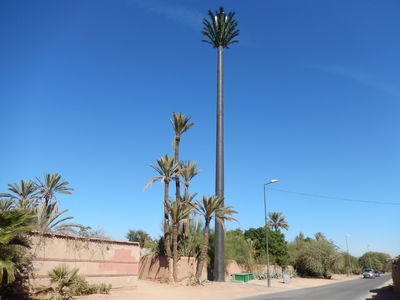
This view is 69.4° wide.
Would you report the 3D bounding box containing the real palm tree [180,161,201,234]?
[{"bbox_3d":[-1.338,6.410,28.050,2.600,11.340,2.600,3,-21,-2],"label":"real palm tree"}]

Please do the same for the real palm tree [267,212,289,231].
[{"bbox_3d":[16.113,18.893,59.156,4.600,11.950,4.600,-3,-22,14],"label":"real palm tree"}]

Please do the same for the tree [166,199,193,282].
[{"bbox_3d":[-1.748,7.350,23.980,2.600,6.610,2.600,3,-21,-3],"label":"tree"}]

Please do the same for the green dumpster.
[{"bbox_3d":[4.027,11.866,26.936,1.200,0.760,1.850,-11,-25,31],"label":"green dumpster"}]

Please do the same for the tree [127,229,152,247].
[{"bbox_3d":[-10.344,16.527,48.239,4.600,6.530,4.600,6,-22,-10],"label":"tree"}]

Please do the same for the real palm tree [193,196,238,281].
[{"bbox_3d":[1.294,7.881,26.433,4.400,7.620,4.400,1,-21,3],"label":"real palm tree"}]

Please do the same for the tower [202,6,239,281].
[{"bbox_3d":[2.120,-3.367,31.084,4.700,32.000,4.700,1,-21,4],"label":"tower"}]

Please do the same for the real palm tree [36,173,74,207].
[{"bbox_3d":[-14.654,6.814,27.808,4.000,9.460,4.000,13,-24,-25],"label":"real palm tree"}]

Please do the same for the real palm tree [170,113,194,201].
[{"bbox_3d":[-2.164,3.767,29.012,2.700,16.910,2.700,4,-21,-4],"label":"real palm tree"}]

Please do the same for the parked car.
[{"bbox_3d":[28.850,21.165,49.409,1.720,1.550,4.200,-11,-25,31],"label":"parked car"}]

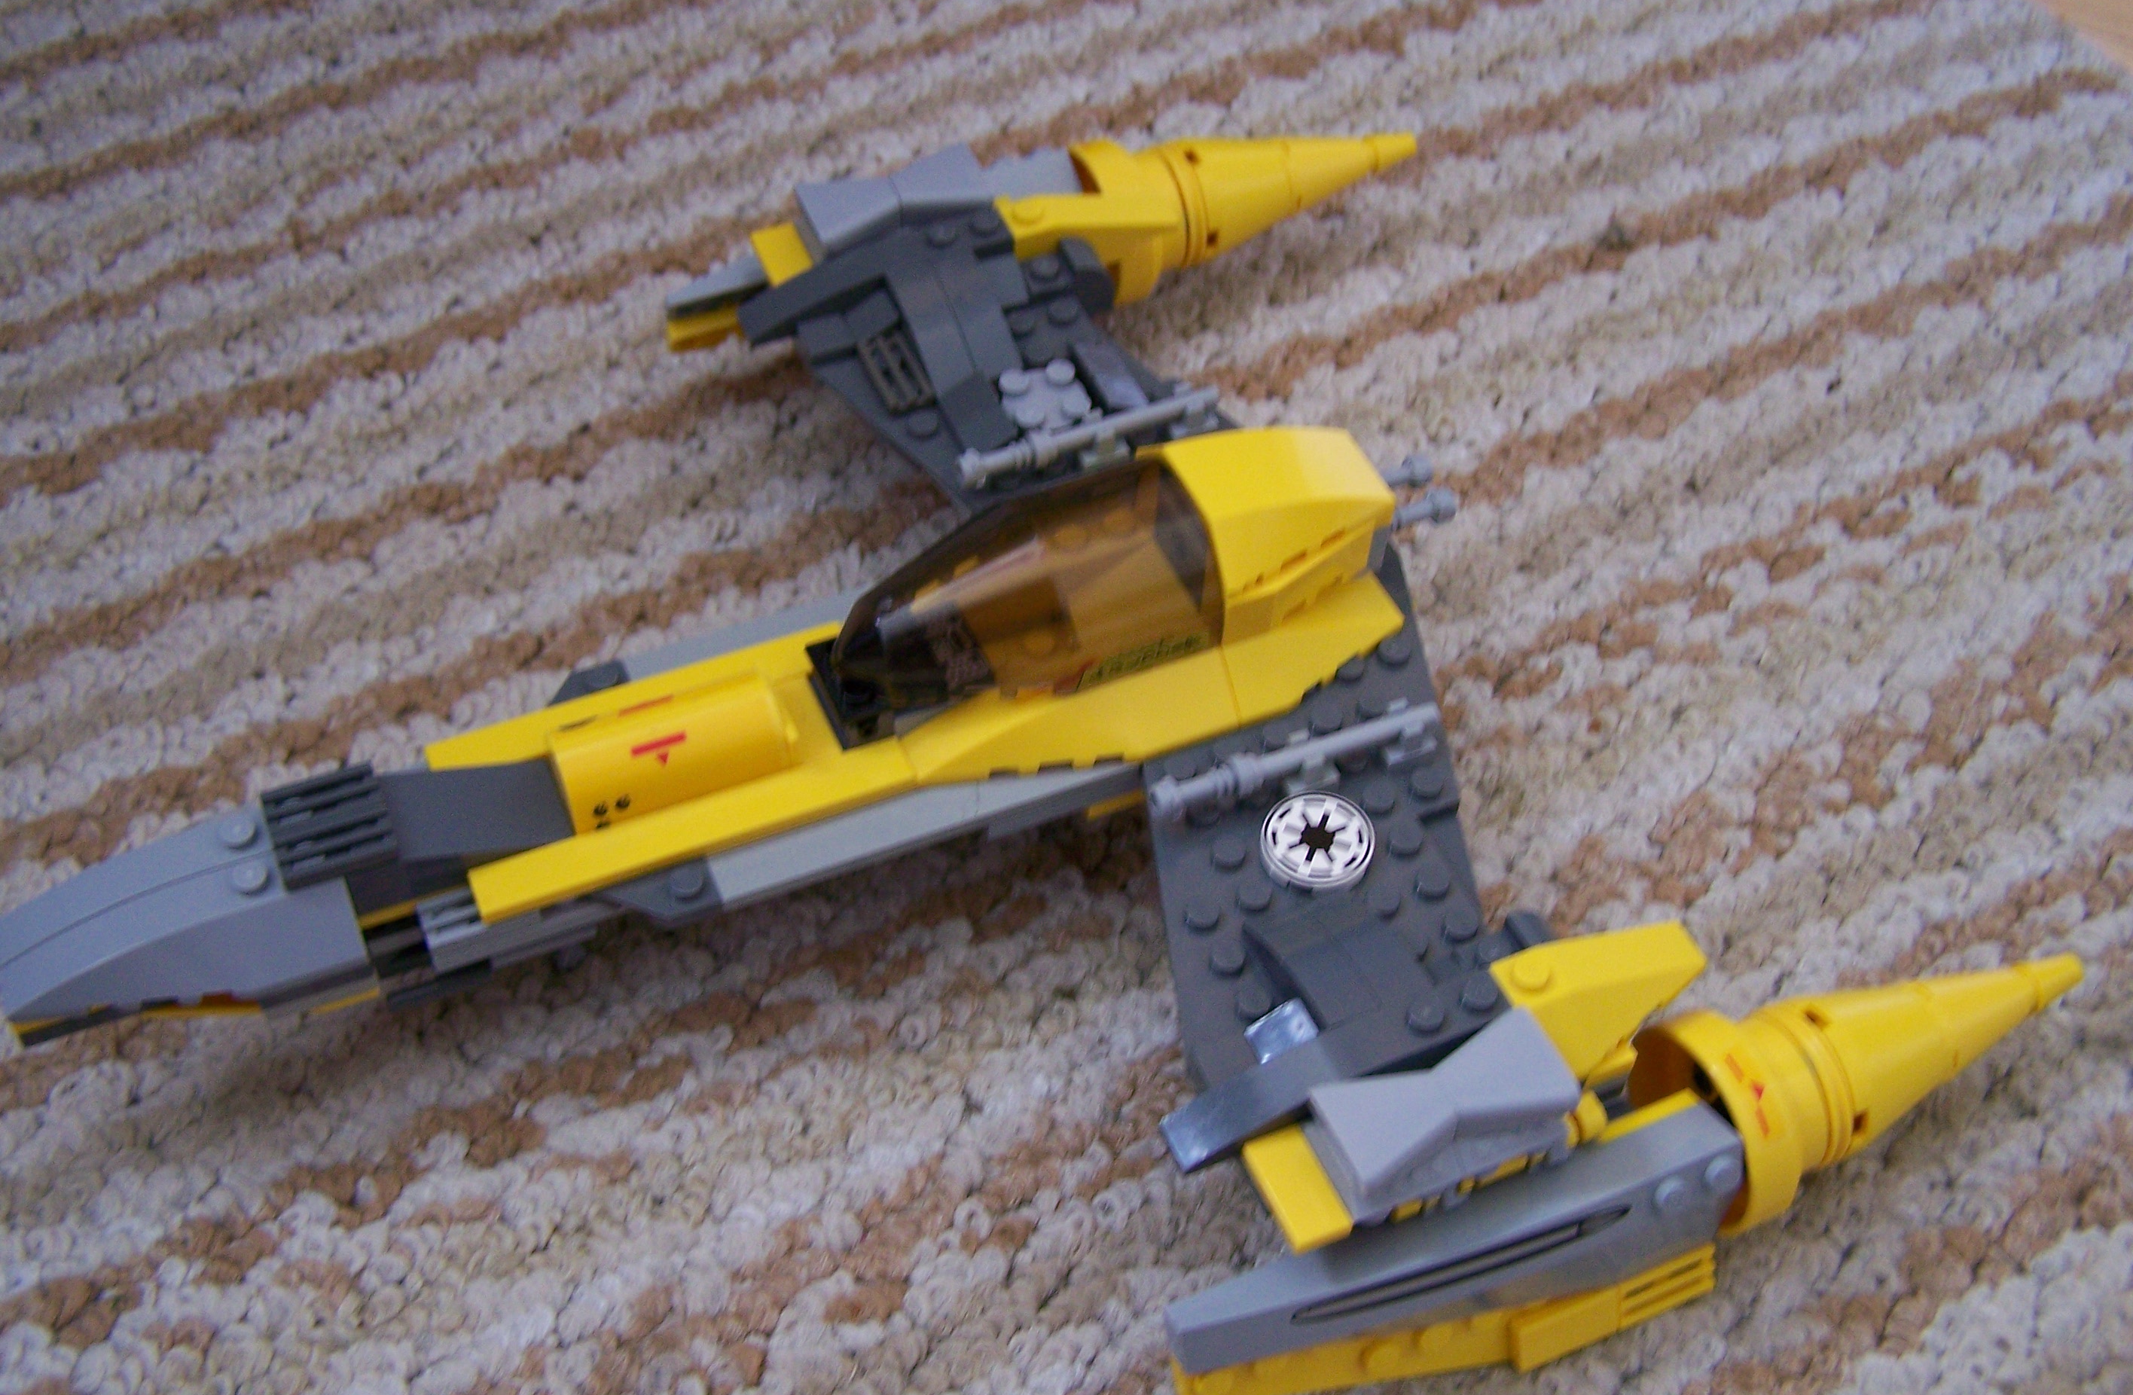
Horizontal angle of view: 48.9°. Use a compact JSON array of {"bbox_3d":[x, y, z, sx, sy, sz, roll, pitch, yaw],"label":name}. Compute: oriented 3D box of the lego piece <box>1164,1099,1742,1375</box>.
[{"bbox_3d":[0.050,0.074,0.308,0.080,0.023,0.011,-18,53,-15],"label":"lego piece"}]

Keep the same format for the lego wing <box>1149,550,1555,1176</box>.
[{"bbox_3d":[0.037,0.021,0.334,0.082,0.015,0.083,-18,53,-15],"label":"lego wing"}]

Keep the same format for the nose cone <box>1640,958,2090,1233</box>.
[{"bbox_3d":[0.117,0.049,0.332,0.067,0.032,0.032,-18,53,-15],"label":"nose cone"}]

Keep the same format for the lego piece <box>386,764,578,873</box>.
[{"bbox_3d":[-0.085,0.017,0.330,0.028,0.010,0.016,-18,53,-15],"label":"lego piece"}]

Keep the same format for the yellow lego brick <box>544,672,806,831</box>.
[{"bbox_3d":[-0.057,0.006,0.337,0.032,0.013,0.016,-18,53,-15],"label":"yellow lego brick"}]

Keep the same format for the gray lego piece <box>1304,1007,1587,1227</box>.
[{"bbox_3d":[0.048,0.053,0.297,0.032,0.009,0.016,-18,53,-15],"label":"gray lego piece"}]

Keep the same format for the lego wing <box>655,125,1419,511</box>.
[{"bbox_3d":[0.013,-0.065,0.416,0.150,0.042,0.098,-18,53,-15],"label":"lego wing"}]

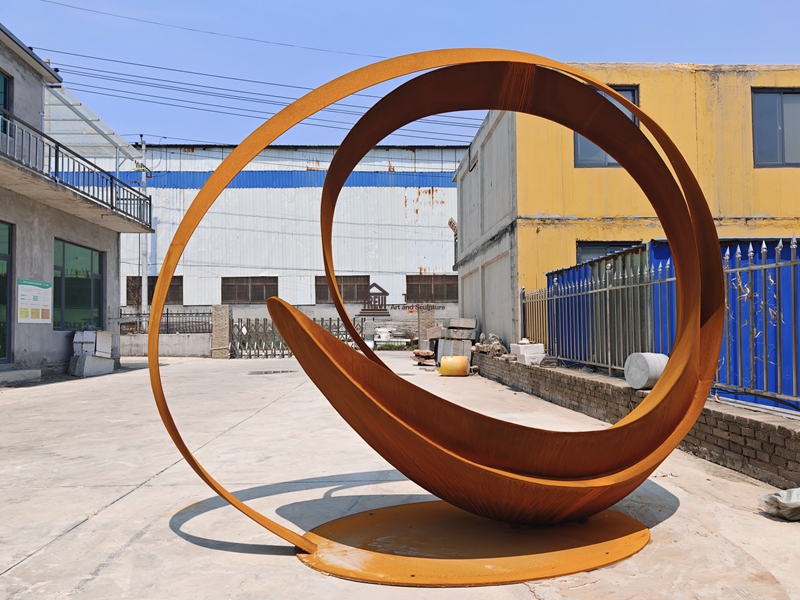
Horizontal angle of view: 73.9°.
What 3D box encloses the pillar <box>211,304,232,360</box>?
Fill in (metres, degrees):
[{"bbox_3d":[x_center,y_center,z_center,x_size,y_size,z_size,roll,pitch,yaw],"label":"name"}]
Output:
[{"bbox_3d":[-6.226,1.130,18.728,0.570,1.849,0.530,0,-3,-3],"label":"pillar"}]

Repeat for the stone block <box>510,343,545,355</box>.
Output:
[{"bbox_3d":[2.397,0.932,10.004,0.465,0.165,0.400,1,-3,-14],"label":"stone block"}]

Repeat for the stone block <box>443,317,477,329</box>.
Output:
[{"bbox_3d":[1.570,0.616,14.036,0.690,0.235,0.500,1,-3,-15],"label":"stone block"}]

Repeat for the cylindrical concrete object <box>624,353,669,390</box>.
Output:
[{"bbox_3d":[2.687,0.763,5.708,0.355,0.383,0.383,1,-3,-19],"label":"cylindrical concrete object"}]

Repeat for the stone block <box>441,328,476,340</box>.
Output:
[{"bbox_3d":[1.550,0.917,14.114,0.690,0.260,0.660,1,-3,-15],"label":"stone block"}]

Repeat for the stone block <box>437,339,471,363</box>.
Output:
[{"bbox_3d":[1.455,1.459,14.171,0.520,0.760,0.880,1,-3,-20],"label":"stone block"}]

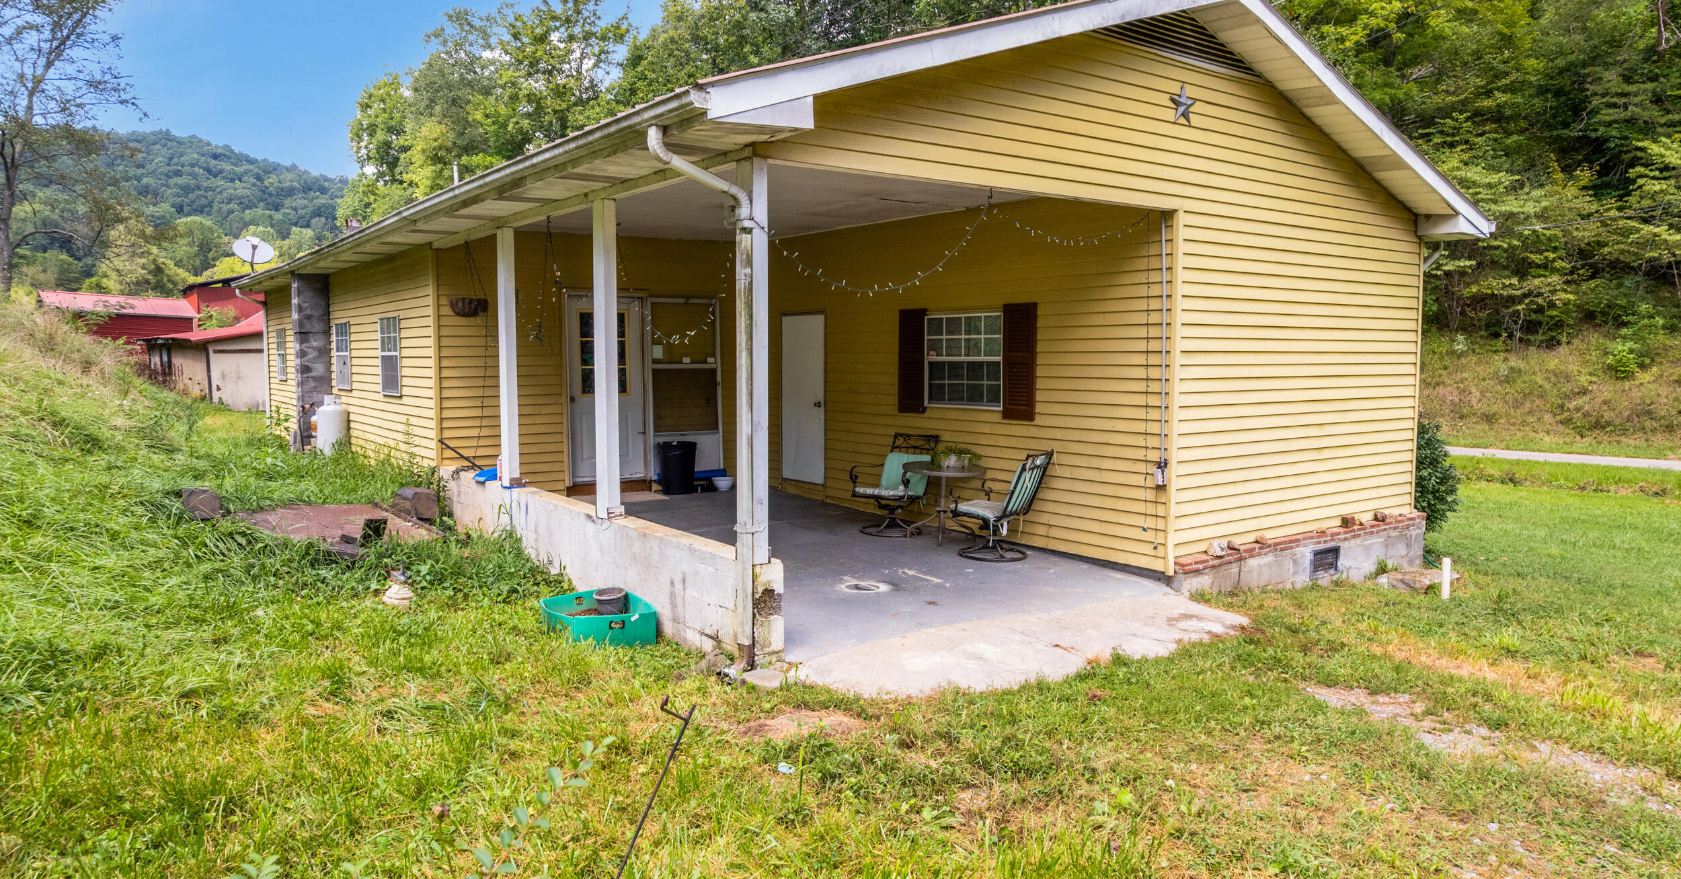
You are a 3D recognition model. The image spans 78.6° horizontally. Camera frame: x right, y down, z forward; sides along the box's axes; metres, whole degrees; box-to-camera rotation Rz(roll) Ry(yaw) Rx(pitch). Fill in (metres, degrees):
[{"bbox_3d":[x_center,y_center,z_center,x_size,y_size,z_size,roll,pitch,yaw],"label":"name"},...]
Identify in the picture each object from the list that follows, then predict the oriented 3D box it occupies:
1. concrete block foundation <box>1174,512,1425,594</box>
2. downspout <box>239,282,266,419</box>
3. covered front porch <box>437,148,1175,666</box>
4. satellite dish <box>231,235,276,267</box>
[{"bbox_3d":[3.956,1.012,8.786,3.770,0.460,0.300,-3,6,-35],"label":"concrete block foundation"},{"bbox_3d":[-10.537,-1.527,18.461,0.480,2.500,0.100,-3,6,-37],"label":"downspout"},{"bbox_3d":[-0.755,-0.424,8.846,3.660,2.750,5.920,-3,6,-36],"label":"covered front porch"},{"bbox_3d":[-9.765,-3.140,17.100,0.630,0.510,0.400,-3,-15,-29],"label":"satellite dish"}]

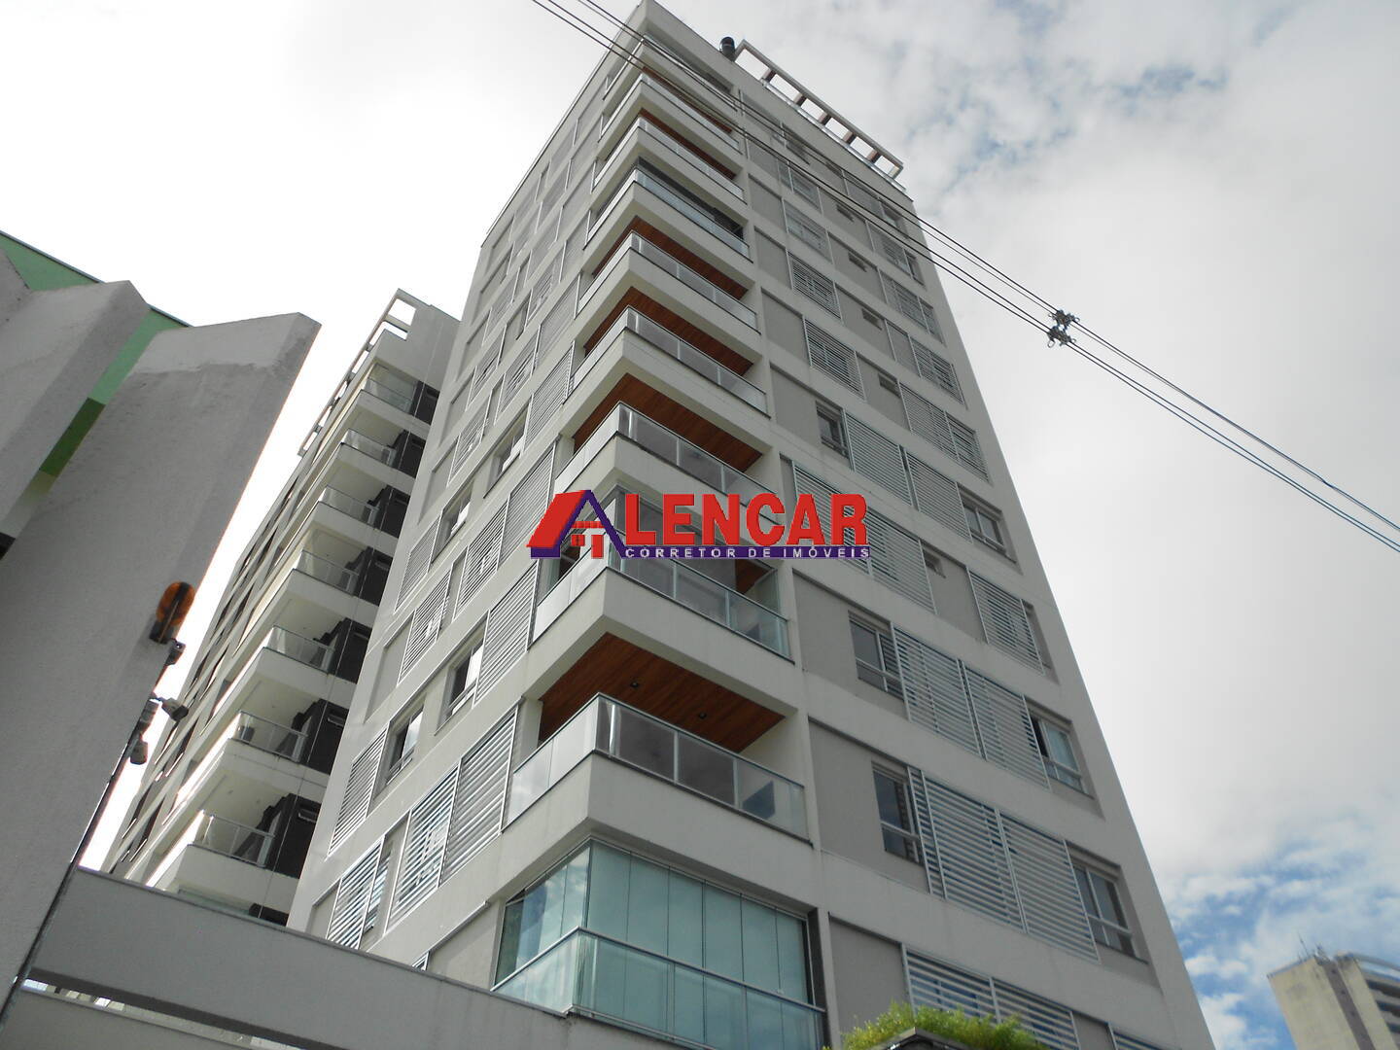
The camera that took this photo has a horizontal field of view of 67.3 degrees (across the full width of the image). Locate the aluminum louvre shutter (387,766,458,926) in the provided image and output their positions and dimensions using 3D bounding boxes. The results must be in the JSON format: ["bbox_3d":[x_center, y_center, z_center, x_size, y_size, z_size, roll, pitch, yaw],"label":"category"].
[{"bbox_3d":[-3.931,4.611,15.029,0.059,2.029,1.604,29,-54,-25],"label":"aluminum louvre shutter"}]

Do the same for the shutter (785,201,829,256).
[{"bbox_3d":[2.850,-7.630,27.707,1.574,1.980,0.059,29,-54,-25],"label":"shutter"}]

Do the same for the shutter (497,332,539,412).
[{"bbox_3d":[-3.994,-3.302,23.317,0.060,1.975,1.610,28,-54,-24],"label":"shutter"}]

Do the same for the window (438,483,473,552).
[{"bbox_3d":[-5.221,-0.064,22.537,0.120,1.305,1.305,28,-54,-24],"label":"window"}]

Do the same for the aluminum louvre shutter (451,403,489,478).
[{"bbox_3d":[-5.300,-2.006,24.488,0.060,1.975,1.563,28,-54,-24],"label":"aluminum louvre shutter"}]

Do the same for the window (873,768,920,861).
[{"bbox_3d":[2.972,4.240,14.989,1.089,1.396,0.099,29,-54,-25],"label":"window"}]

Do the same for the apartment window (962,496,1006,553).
[{"bbox_3d":[6.155,0.122,22.839,1.363,1.372,0.090,29,-54,-24],"label":"apartment window"}]

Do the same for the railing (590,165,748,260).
[{"bbox_3d":[-0.708,-6.293,24.043,3.237,0.911,2.049,29,-54,-25],"label":"railing"}]

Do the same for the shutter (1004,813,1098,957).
[{"bbox_3d":[5.155,5.348,15.669,1.554,1.975,0.060,28,-54,-24],"label":"shutter"}]

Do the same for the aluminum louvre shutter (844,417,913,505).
[{"bbox_3d":[3.596,-1.358,21.298,1.581,2.024,0.060,29,-54,-24],"label":"aluminum louvre shutter"}]

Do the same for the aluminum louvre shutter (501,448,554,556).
[{"bbox_3d":[-3.037,-0.375,18.536,0.060,2.044,1.576,29,-54,-24],"label":"aluminum louvre shutter"}]

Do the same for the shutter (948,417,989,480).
[{"bbox_3d":[6.095,-1.890,24.785,1.581,2.001,0.060,29,-54,-24],"label":"shutter"}]

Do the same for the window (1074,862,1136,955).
[{"bbox_3d":[6.226,5.978,16.405,1.363,1.372,0.090,29,-54,-24],"label":"window"}]

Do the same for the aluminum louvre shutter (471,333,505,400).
[{"bbox_3d":[-5.413,-3.945,26.657,0.060,2.016,1.610,29,-54,-24],"label":"aluminum louvre shutter"}]

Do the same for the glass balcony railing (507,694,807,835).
[{"bbox_3d":[-0.511,3.590,13.299,3.237,0.911,2.049,29,-54,-25],"label":"glass balcony railing"}]

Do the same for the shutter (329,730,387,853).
[{"bbox_3d":[-6.112,4.731,18.840,0.060,2.016,1.610,29,-54,-24],"label":"shutter"}]

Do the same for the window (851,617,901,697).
[{"bbox_3d":[2.978,2.269,16.888,1.334,1.372,0.090,29,-54,-24],"label":"window"}]

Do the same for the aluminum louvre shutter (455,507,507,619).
[{"bbox_3d":[-3.933,0.576,19.004,0.060,2.015,1.580,29,-54,-24],"label":"aluminum louvre shutter"}]

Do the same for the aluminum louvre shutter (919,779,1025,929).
[{"bbox_3d":[3.883,4.658,15.013,1.624,1.975,0.060,28,-54,-24],"label":"aluminum louvre shutter"}]

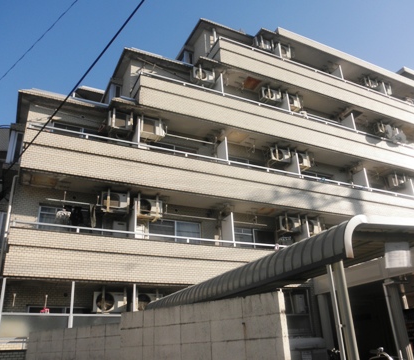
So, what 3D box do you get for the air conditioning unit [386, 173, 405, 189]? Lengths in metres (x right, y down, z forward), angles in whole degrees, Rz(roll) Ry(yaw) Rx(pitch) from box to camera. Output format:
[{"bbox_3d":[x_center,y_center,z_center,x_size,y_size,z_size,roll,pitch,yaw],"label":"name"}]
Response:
[{"bbox_3d":[8.208,0.160,16.740,0.800,0.510,0.270,9,-27,-26],"label":"air conditioning unit"}]

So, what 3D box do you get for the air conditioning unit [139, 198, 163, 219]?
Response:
[{"bbox_3d":[-1.667,0.829,10.852,0.800,0.510,0.270,9,-27,-26],"label":"air conditioning unit"}]

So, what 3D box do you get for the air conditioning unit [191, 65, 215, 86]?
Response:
[{"bbox_3d":[-0.146,-3.683,13.880,0.800,0.510,0.270,9,-27,-26],"label":"air conditioning unit"}]

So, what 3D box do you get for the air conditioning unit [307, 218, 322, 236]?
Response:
[{"bbox_3d":[3.517,1.669,13.371,0.800,0.510,0.270,9,-27,-26],"label":"air conditioning unit"}]

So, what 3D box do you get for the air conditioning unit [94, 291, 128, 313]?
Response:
[{"bbox_3d":[-2.394,3.011,9.493,0.791,0.478,0.290,9,-27,-26],"label":"air conditioning unit"}]

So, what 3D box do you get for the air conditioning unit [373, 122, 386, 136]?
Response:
[{"bbox_3d":[8.164,-2.275,18.058,0.782,0.497,0.290,9,-27,-26],"label":"air conditioning unit"}]

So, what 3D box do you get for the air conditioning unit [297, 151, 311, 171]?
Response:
[{"bbox_3d":[3.443,-0.702,14.469,0.800,0.510,0.270,9,-27,-26],"label":"air conditioning unit"}]

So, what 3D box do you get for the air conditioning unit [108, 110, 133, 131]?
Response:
[{"bbox_3d":[-2.632,-1.703,11.636,0.773,0.497,0.290,9,-27,-26],"label":"air conditioning unit"}]

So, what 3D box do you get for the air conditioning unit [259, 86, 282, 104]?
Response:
[{"bbox_3d":[2.474,-3.261,15.296,0.833,0.488,0.290,9,-27,-26],"label":"air conditioning unit"}]

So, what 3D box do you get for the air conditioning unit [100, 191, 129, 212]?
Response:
[{"bbox_3d":[-2.505,0.649,10.572,0.782,0.469,0.290,9,-27,-26],"label":"air conditioning unit"}]

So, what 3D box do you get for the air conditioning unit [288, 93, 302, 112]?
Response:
[{"bbox_3d":[3.332,-3.101,15.561,0.800,0.510,0.270,9,-27,-26],"label":"air conditioning unit"}]

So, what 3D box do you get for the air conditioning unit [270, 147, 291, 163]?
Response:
[{"bbox_3d":[2.590,-0.833,14.051,0.800,0.510,0.270,9,-27,-26],"label":"air conditioning unit"}]

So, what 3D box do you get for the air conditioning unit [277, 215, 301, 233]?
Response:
[{"bbox_3d":[2.708,1.537,12.978,0.800,0.510,0.270,9,-27,-26],"label":"air conditioning unit"}]

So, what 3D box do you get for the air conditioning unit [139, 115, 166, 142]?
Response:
[{"bbox_3d":[-1.773,-1.611,12.081,0.773,0.497,0.290,9,-27,-26],"label":"air conditioning unit"}]

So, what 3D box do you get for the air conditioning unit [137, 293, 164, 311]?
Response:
[{"bbox_3d":[-1.541,3.161,9.906,0.787,0.478,0.290,9,-27,-26],"label":"air conditioning unit"}]

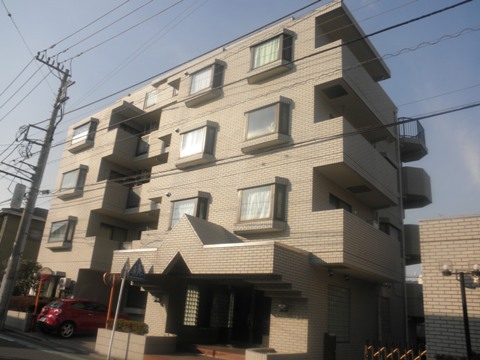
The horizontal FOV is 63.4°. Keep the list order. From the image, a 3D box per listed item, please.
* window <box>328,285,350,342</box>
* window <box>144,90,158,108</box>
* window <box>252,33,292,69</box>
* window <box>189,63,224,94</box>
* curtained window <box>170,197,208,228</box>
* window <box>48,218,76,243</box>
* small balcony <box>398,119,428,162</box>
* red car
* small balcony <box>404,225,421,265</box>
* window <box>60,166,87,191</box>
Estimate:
[{"bbox_3d":[2.891,3.967,11.514,0.160,1.530,1.470,-10,-22,37],"label":"window"},{"bbox_3d":[-4.652,-4.227,20.434,0.985,1.030,0.150,-11,-24,38],"label":"window"},{"bbox_3d":[1.064,-4.324,13.408,1.350,1.050,0.450,-11,-24,38],"label":"window"},{"bbox_3d":[-1.309,-3.807,15.246,1.320,1.070,0.470,-11,-24,38],"label":"window"},{"bbox_3d":[-1.821,1.215,13.471,1.350,1.070,0.500,-10,-22,37],"label":"curtained window"},{"bbox_3d":[-8.888,2.637,19.503,1.680,1.070,0.450,-10,-22,37],"label":"window"},{"bbox_3d":[8.636,-2.078,19.674,1.300,1.300,2.400,-11,-24,38],"label":"small balcony"},{"bbox_3d":[-6.671,6.042,17.099,1.730,1.450,4.060,-9,-22,35],"label":"red car"},{"bbox_3d":[7.978,3.013,18.094,1.950,1.340,2.700,-10,-22,37],"label":"small balcony"},{"bbox_3d":[-8.710,0.080,20.322,1.680,1.070,0.450,-10,-22,37],"label":"window"}]

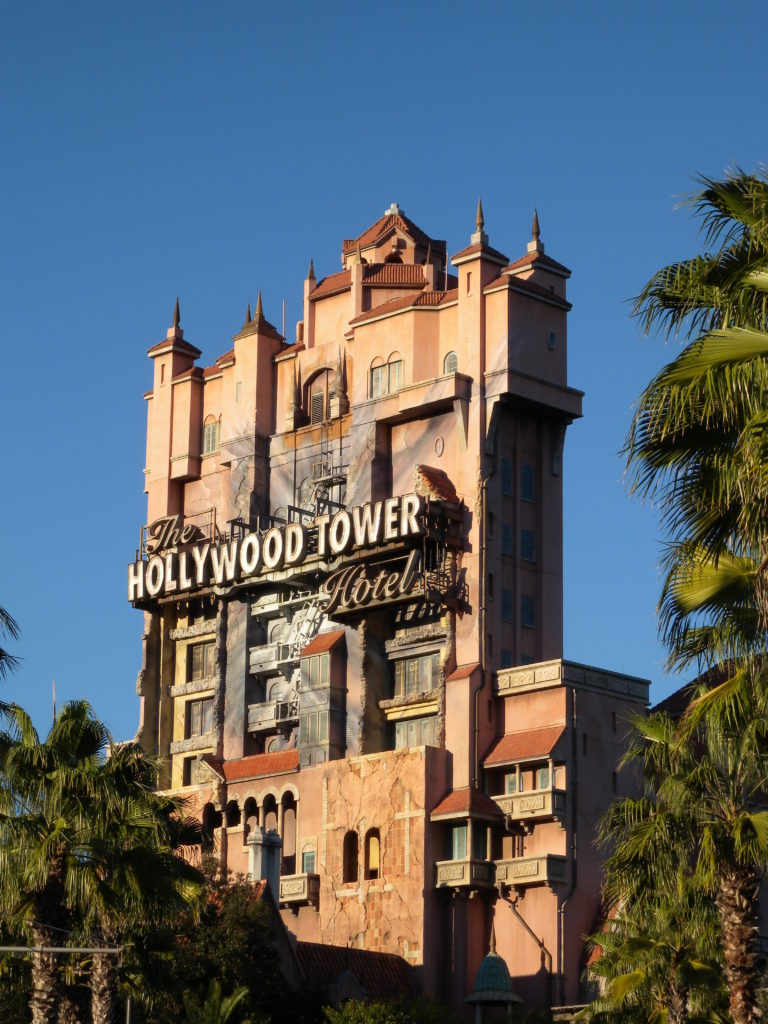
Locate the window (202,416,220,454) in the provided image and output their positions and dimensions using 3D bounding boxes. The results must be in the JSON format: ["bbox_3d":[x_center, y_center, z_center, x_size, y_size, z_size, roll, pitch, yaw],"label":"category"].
[{"bbox_3d":[-9.186,-4.123,163.753,1.284,2.289,0.260,-14,-21,43],"label":"window"}]

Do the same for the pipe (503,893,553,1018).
[{"bbox_3d":[6.760,20.537,141.399,3.143,6.098,0.364,-14,-21,43],"label":"pipe"}]

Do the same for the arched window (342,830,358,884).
[{"bbox_3d":[-1.505,17.069,150.554,0.400,2.636,1.078,15,-21,-43],"label":"arched window"}]

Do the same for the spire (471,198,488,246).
[{"bbox_3d":[4.958,-15.019,156.553,0.700,2.546,0.700,15,-21,-43],"label":"spire"}]

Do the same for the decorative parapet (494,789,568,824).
[{"bbox_3d":[6.977,14.257,147.010,1.000,1.218,4.007,15,-21,-43],"label":"decorative parapet"}]

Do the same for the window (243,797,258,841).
[{"bbox_3d":[-6.445,15.383,151.551,1.109,2.392,0.416,-14,-21,43],"label":"window"}]

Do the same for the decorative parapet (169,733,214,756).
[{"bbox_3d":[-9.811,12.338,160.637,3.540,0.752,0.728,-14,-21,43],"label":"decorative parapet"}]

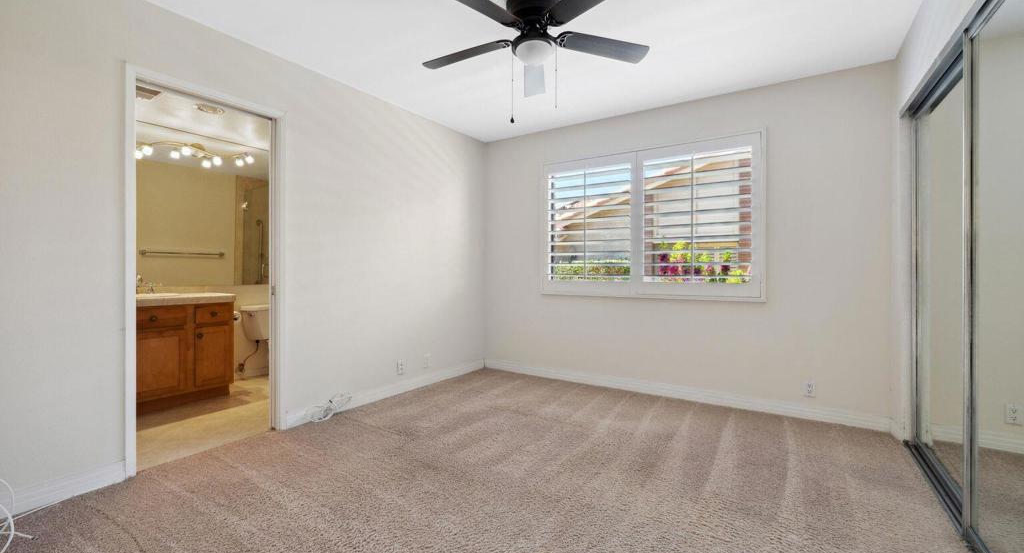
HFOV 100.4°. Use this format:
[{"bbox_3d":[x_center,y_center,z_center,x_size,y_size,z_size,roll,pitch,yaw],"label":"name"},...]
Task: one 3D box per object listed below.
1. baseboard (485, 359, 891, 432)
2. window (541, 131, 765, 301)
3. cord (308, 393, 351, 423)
[{"bbox_3d":[1.100,0.959,3.709,3.310,0.102,0.020,1,1,33],"label":"baseboard"},{"bbox_3d":[1.099,-0.463,3.700,1.900,1.285,0.080,1,1,33],"label":"window"},{"bbox_3d":[-1.288,0.940,3.039,0.075,0.130,0.345,1,1,33],"label":"cord"}]

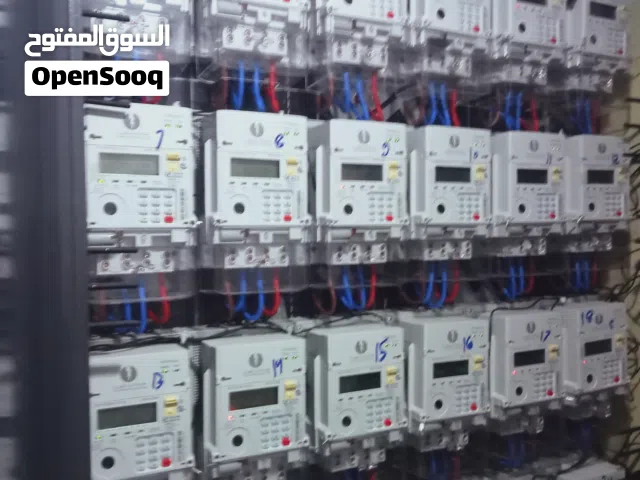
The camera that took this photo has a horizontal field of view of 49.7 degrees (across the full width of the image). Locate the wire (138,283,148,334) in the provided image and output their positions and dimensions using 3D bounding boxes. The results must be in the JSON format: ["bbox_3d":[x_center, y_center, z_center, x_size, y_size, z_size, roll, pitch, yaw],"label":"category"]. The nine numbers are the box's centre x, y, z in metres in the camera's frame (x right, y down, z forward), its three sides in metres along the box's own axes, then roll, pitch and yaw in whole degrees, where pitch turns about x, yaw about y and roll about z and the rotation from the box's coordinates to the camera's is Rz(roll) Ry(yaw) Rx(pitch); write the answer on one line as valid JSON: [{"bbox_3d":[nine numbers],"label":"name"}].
[{"bbox_3d":[-0.210,0.083,0.820,0.010,0.061,0.012,-1,2,-29],"label":"wire"}]

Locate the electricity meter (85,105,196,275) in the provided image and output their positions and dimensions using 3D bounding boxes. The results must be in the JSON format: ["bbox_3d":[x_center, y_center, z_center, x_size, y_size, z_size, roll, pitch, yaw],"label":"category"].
[{"bbox_3d":[-0.231,-0.062,0.862,0.138,0.201,0.064,-2,2,-29],"label":"electricity meter"}]

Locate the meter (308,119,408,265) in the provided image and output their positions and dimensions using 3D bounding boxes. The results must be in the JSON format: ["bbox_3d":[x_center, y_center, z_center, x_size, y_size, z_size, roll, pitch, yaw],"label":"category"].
[{"bbox_3d":[0.055,-0.069,1.020,0.134,0.200,0.065,-1,2,-29],"label":"meter"}]

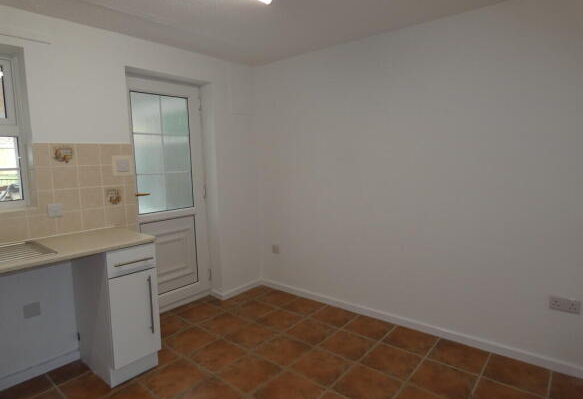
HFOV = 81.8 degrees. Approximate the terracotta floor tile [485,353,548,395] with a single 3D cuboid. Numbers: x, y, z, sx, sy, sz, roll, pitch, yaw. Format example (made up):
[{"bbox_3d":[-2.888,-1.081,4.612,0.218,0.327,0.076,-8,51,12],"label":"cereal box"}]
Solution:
[{"bbox_3d":[1.406,1.095,2.109,0.327,0.010,0.327,3,7,40],"label":"terracotta floor tile"}]

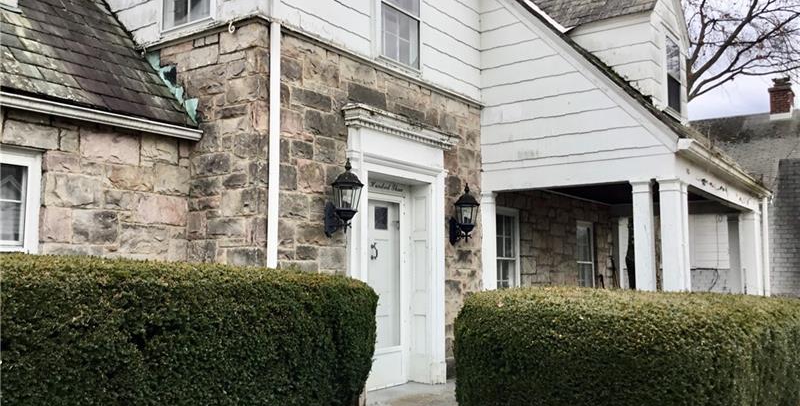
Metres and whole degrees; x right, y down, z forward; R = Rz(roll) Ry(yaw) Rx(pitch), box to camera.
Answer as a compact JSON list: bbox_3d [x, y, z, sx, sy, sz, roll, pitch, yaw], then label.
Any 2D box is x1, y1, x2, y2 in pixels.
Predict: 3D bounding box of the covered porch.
[{"bbox_3d":[3.748,1.016,10.648,2.640,2.738,5.664,-4,-7,35],"label":"covered porch"}]

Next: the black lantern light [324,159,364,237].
[{"bbox_3d":[-0.500,-0.036,6.667,0.355,0.709,0.286,-4,-7,35],"label":"black lantern light"}]

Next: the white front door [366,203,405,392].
[{"bbox_3d":[-0.243,0.961,7.778,0.079,2.059,0.985,-4,-7,35],"label":"white front door"}]

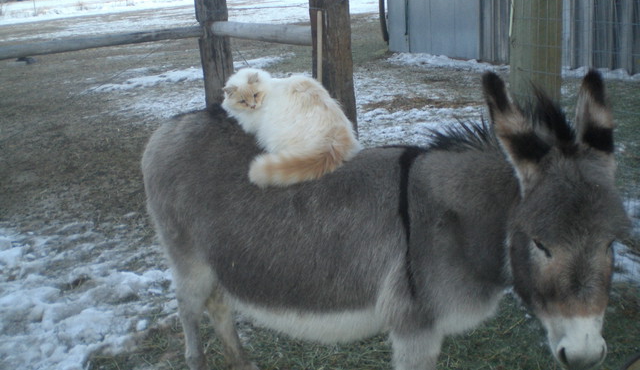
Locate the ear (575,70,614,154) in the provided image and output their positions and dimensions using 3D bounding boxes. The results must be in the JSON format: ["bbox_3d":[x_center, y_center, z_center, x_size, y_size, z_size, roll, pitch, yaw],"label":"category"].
[{"bbox_3d":[0.650,-0.169,1.660,0.085,0.215,0.070,-8,9,-14],"label":"ear"}]

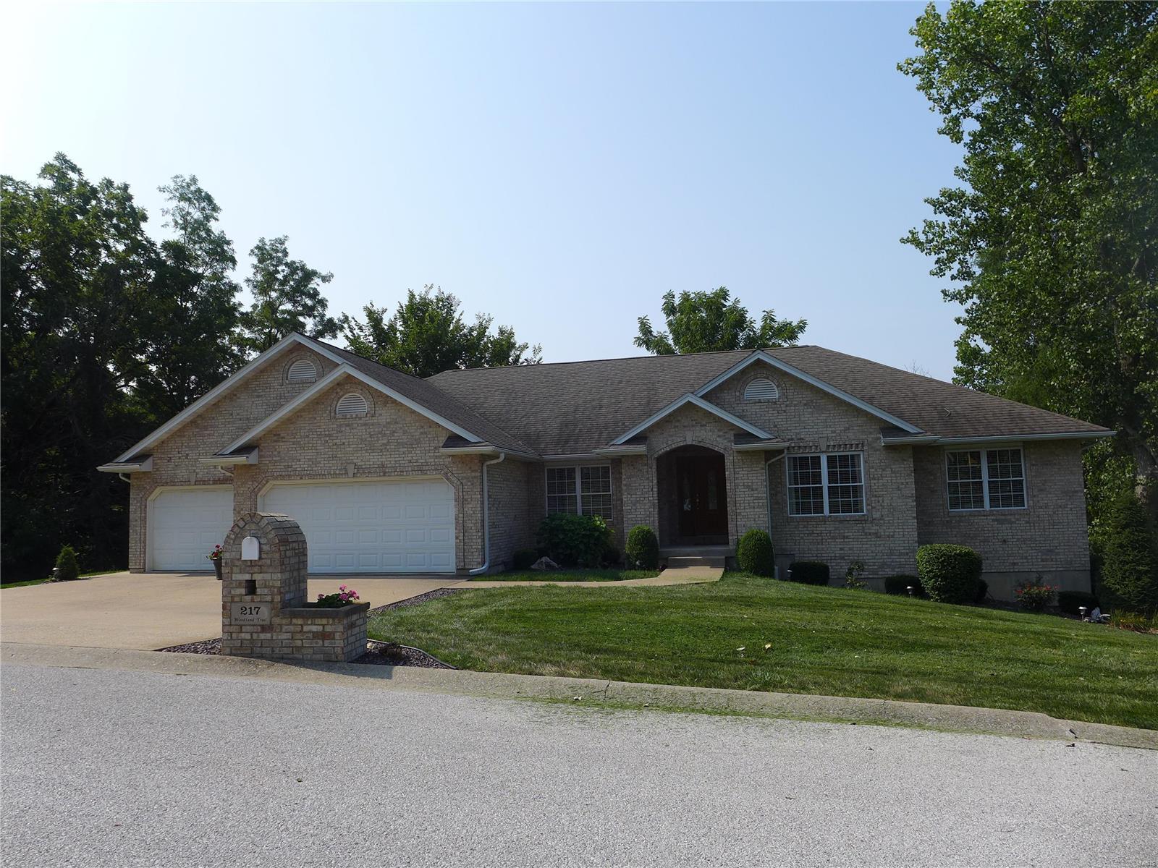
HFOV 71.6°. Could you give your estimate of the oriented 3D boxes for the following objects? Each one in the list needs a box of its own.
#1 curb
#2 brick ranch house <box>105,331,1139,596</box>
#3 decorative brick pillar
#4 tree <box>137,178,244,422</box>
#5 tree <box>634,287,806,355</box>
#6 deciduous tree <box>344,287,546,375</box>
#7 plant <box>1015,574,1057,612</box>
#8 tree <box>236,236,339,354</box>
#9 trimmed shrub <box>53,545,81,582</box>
[{"bbox_3d":[-0.750,2.128,6.845,10.100,0.180,0.630,1,-5,8],"label":"curb"},{"bbox_3d":[1.203,1.004,24.409,23.900,7.340,16.000,-3,-5,13],"label":"brick ranch house"},{"bbox_3d":[-2.758,1.458,7.847,1.260,1.390,0.560,-2,-5,8],"label":"decorative brick pillar"},{"bbox_3d":[-17.187,-3.125,35.442,5.700,17.200,5.700,-3,-5,13],"label":"tree"},{"bbox_3d":[6.512,-0.379,36.654,8.200,13.000,7.600,-3,-5,13],"label":"tree"},{"bbox_3d":[-7.074,-0.698,41.032,10.000,14.200,9.300,-3,-5,13],"label":"deciduous tree"},{"bbox_3d":[10.078,3.510,17.746,0.860,0.830,0.780,-3,-5,13],"label":"plant"},{"bbox_3d":[-14.173,-1.908,38.735,5.800,15.800,5.800,-3,-5,13],"label":"tree"},{"bbox_3d":[-11.627,2.946,18.291,0.570,0.810,0.570,-3,-5,13],"label":"trimmed shrub"}]

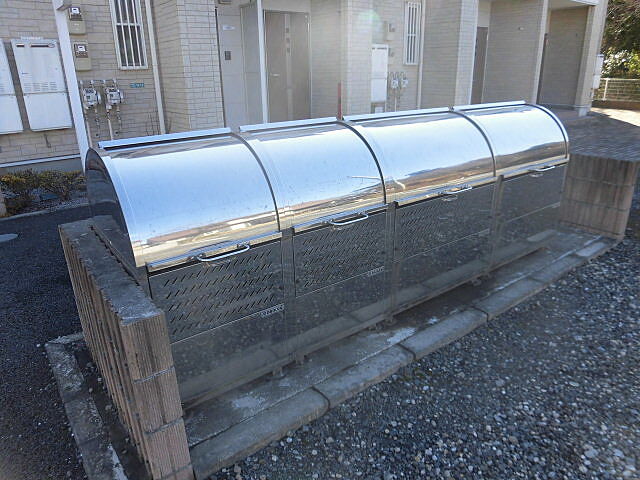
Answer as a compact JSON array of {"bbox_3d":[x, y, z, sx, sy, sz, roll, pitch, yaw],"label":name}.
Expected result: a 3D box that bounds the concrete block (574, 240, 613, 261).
[{"bbox_3d":[2.177,0.096,3.503,0.543,0.102,0.122,-16,24,-34],"label":"concrete block"}]

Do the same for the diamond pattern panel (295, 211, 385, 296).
[{"bbox_3d":[0.107,0.063,2.192,0.579,0.315,0.030,-16,24,-34],"label":"diamond pattern panel"}]

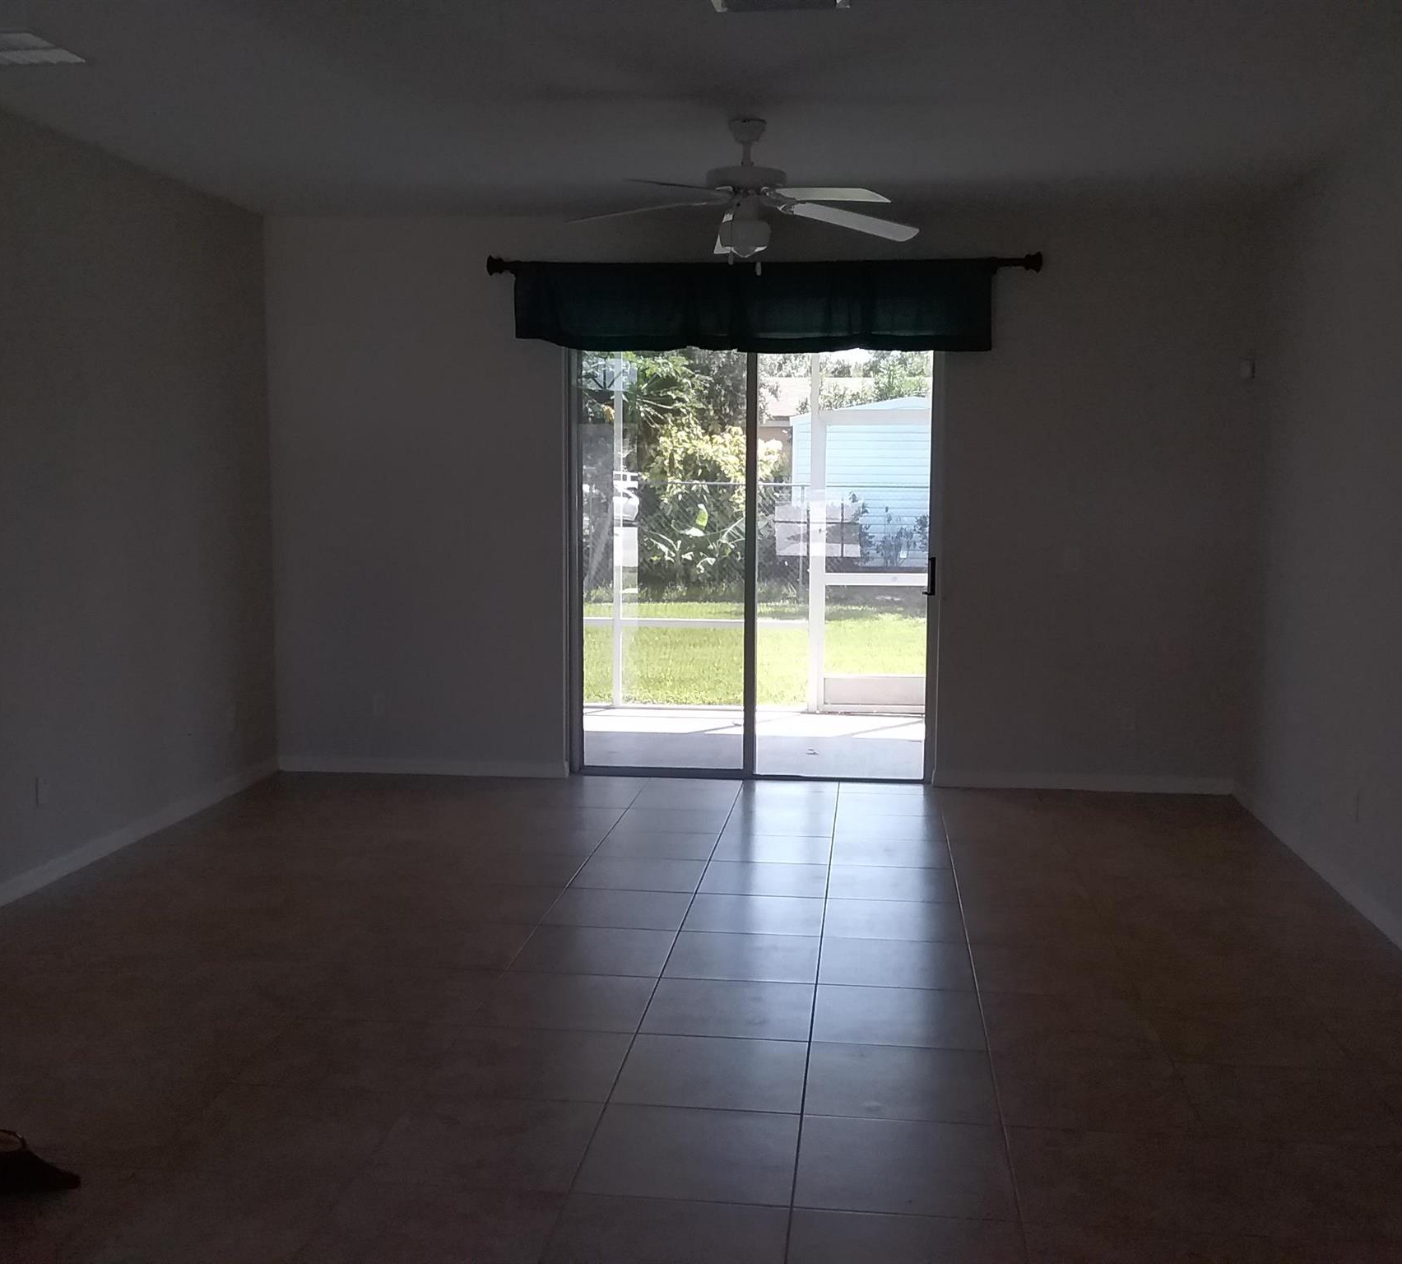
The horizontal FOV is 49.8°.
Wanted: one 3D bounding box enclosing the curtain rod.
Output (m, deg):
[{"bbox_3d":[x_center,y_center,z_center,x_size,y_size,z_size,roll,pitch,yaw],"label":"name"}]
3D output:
[{"bbox_3d":[0.272,-1.725,7.082,2.625,0.095,0.100,1,6,7],"label":"curtain rod"}]

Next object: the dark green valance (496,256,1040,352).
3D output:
[{"bbox_3d":[0.233,-1.530,7.118,2.285,0.430,0.110,1,6,7],"label":"dark green valance"}]

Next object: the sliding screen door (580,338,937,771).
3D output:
[{"bbox_3d":[0.253,-0.469,7.413,1.790,2.420,0.100,1,6,7],"label":"sliding screen door"}]

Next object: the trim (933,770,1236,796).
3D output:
[{"bbox_3d":[1.837,0.727,7.254,1.412,0.088,0.017,1,6,7],"label":"trim"}]

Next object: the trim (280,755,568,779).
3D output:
[{"bbox_3d":[-1.405,0.674,7.630,1.525,0.088,0.017,1,6,7],"label":"trim"}]

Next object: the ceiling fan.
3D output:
[{"bbox_3d":[0.159,-1.547,5.345,1.320,0.513,1.320,1,6,7],"label":"ceiling fan"}]

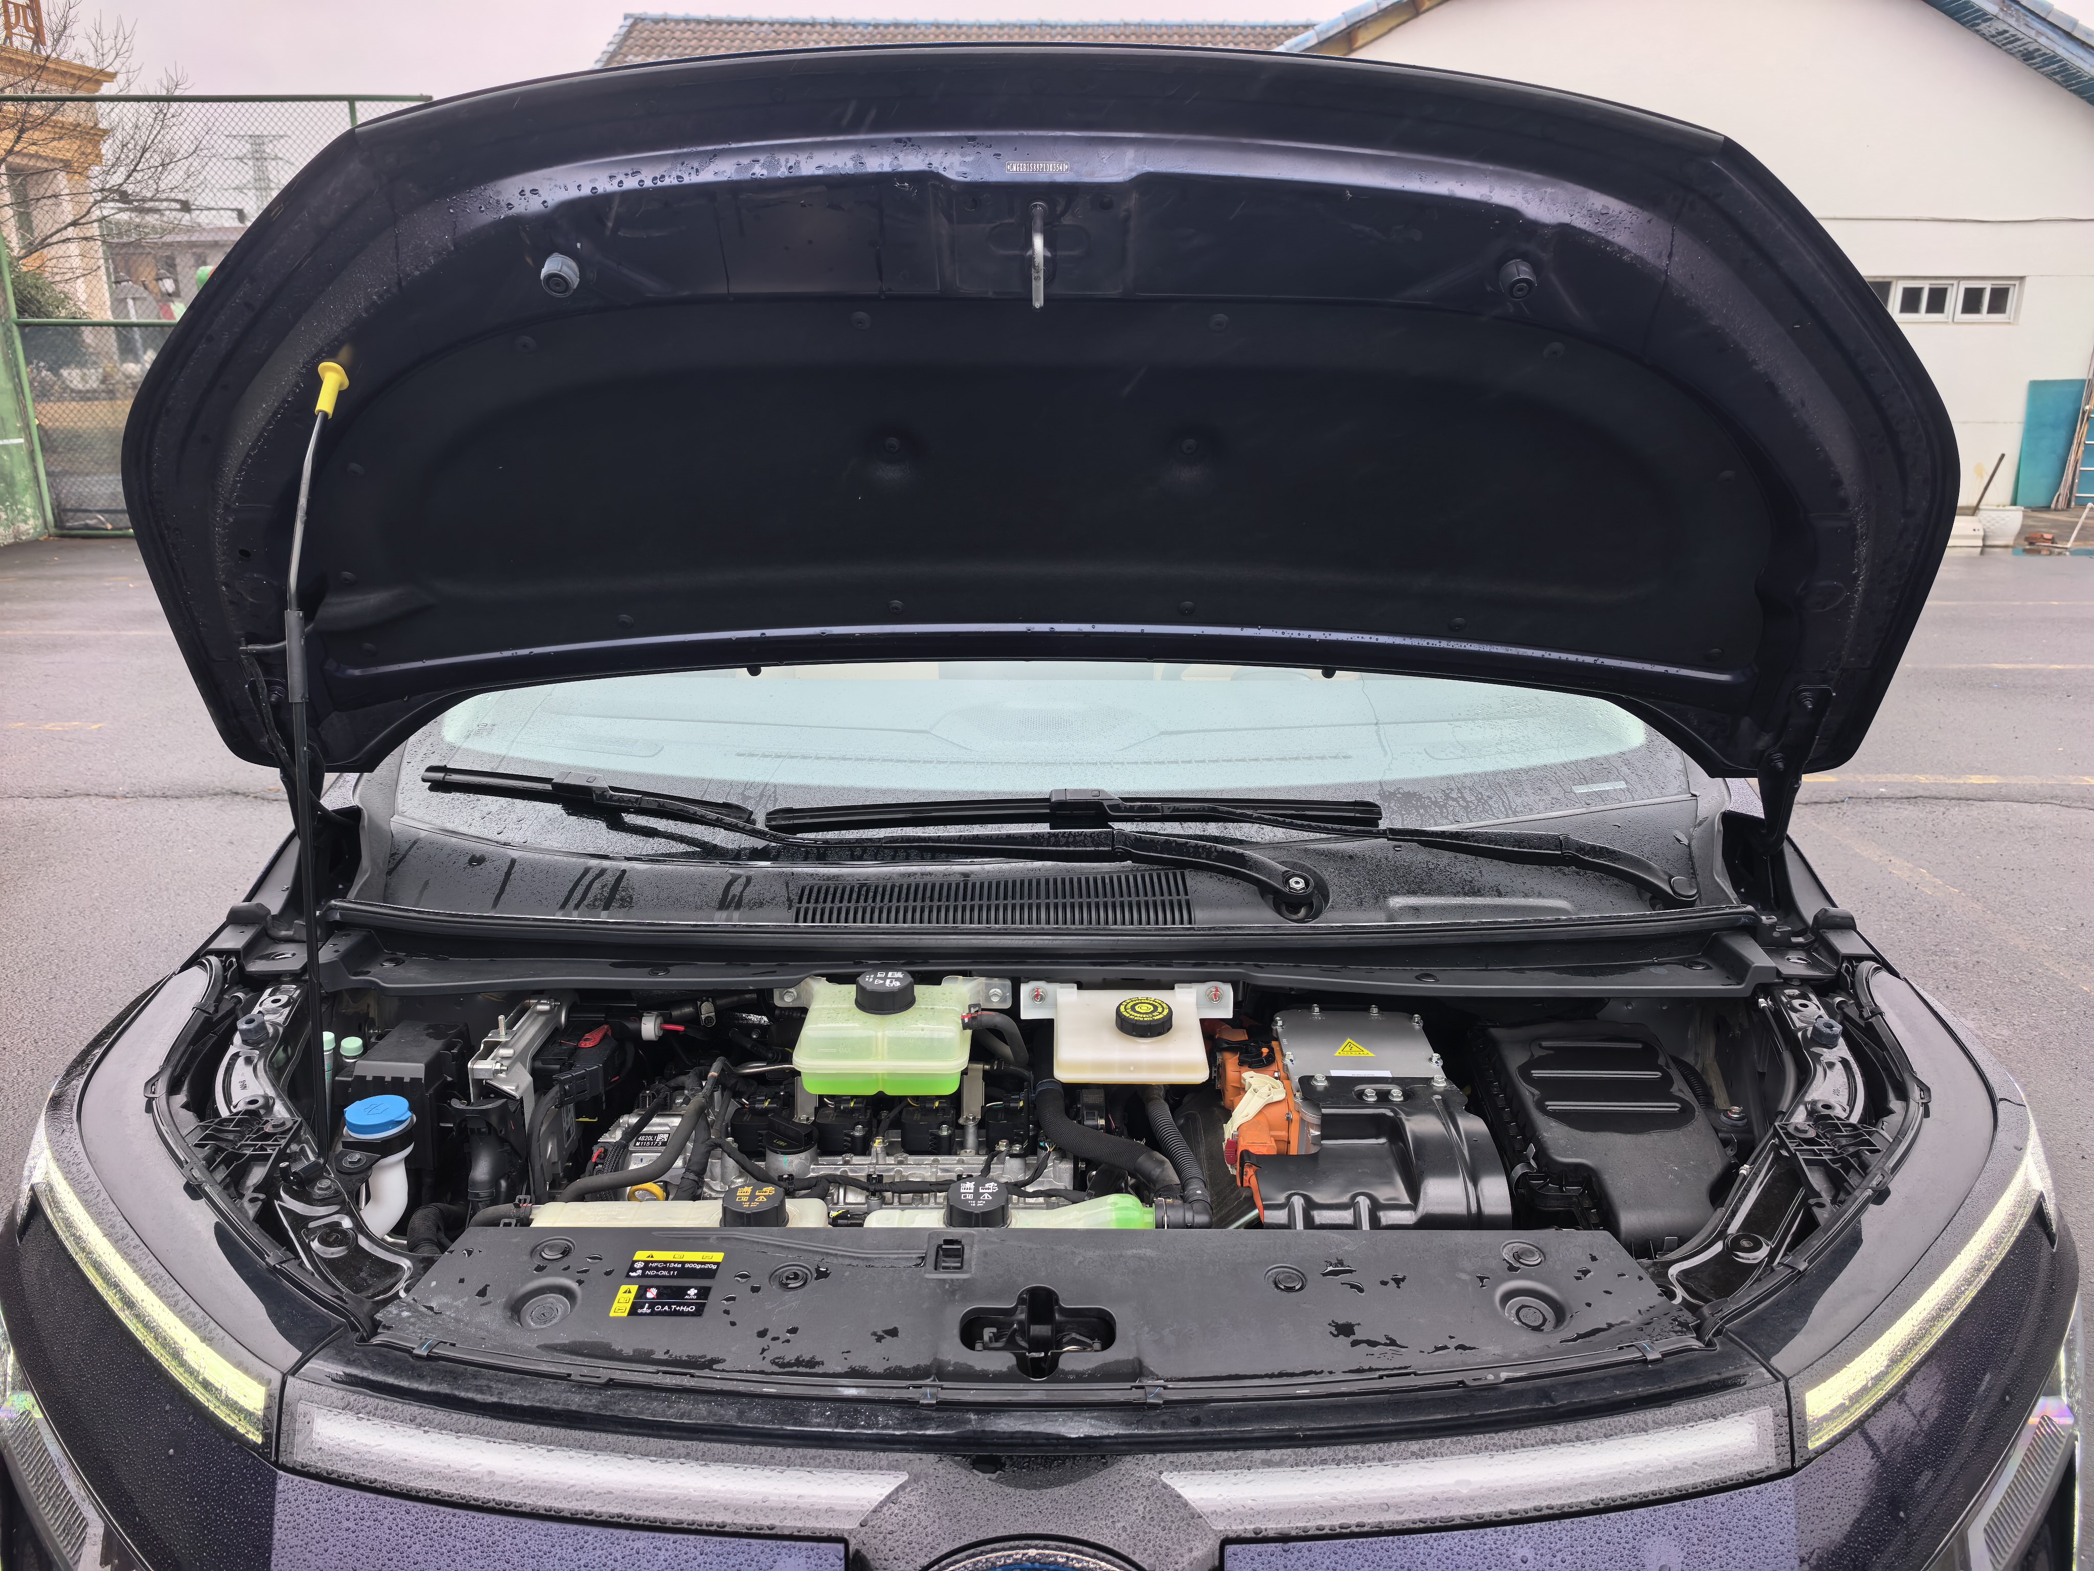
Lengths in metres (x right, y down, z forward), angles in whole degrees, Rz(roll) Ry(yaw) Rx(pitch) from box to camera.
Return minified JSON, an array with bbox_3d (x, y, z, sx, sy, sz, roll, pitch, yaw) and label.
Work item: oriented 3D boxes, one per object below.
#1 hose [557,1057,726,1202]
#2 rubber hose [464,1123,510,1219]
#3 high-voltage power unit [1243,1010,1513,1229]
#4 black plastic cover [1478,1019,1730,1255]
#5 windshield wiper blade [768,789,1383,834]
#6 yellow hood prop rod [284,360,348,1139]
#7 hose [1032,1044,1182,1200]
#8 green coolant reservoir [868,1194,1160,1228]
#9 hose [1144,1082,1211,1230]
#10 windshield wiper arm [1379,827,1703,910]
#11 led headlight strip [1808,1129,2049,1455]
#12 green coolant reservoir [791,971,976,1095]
[{"bbox_3d":[-0.332,0.285,1.200,0.125,0.095,0.120,0,15,0],"label":"hose"},{"bbox_3d":[-0.463,0.318,1.200,0.035,0.080,0.036,0,15,0],"label":"rubber hose"},{"bbox_3d":[0.290,0.349,1.340,0.205,0.165,0.265,0,20,0],"label":"high-voltage power unit"},{"bbox_3d":[0.503,0.359,1.349,0.195,0.150,0.270,0,23,0],"label":"black plastic cover"},{"bbox_3d":[0.030,0.027,1.540,0.650,0.038,0.042,0,15,0],"label":"windshield wiper blade"},{"bbox_3d":[-0.585,-0.009,1.160,0.045,0.640,0.036,7,13,-2],"label":"yellow hood prop rod"},{"bbox_3d":[0.048,0.277,1.210,0.115,0.095,0.130,0,15,0],"label":"hose"},{"bbox_3d":[-0.030,0.390,1.133,0.215,0.115,0.105,0,15,0],"label":"green coolant reservoir"},{"bbox_3d":[0.106,0.297,1.165,0.054,0.090,0.100,0,15,0],"label":"hose"},{"bbox_3d":[0.493,0.077,1.460,0.300,0.036,0.036,12,18,16],"label":"windshield wiper arm"},{"bbox_3d":[0.661,0.370,1.071,0.380,0.075,0.055,-12,19,-37],"label":"led headlight strip"},{"bbox_3d":[-0.139,0.215,1.241,0.140,0.088,0.110,0,15,0],"label":"green coolant reservoir"}]

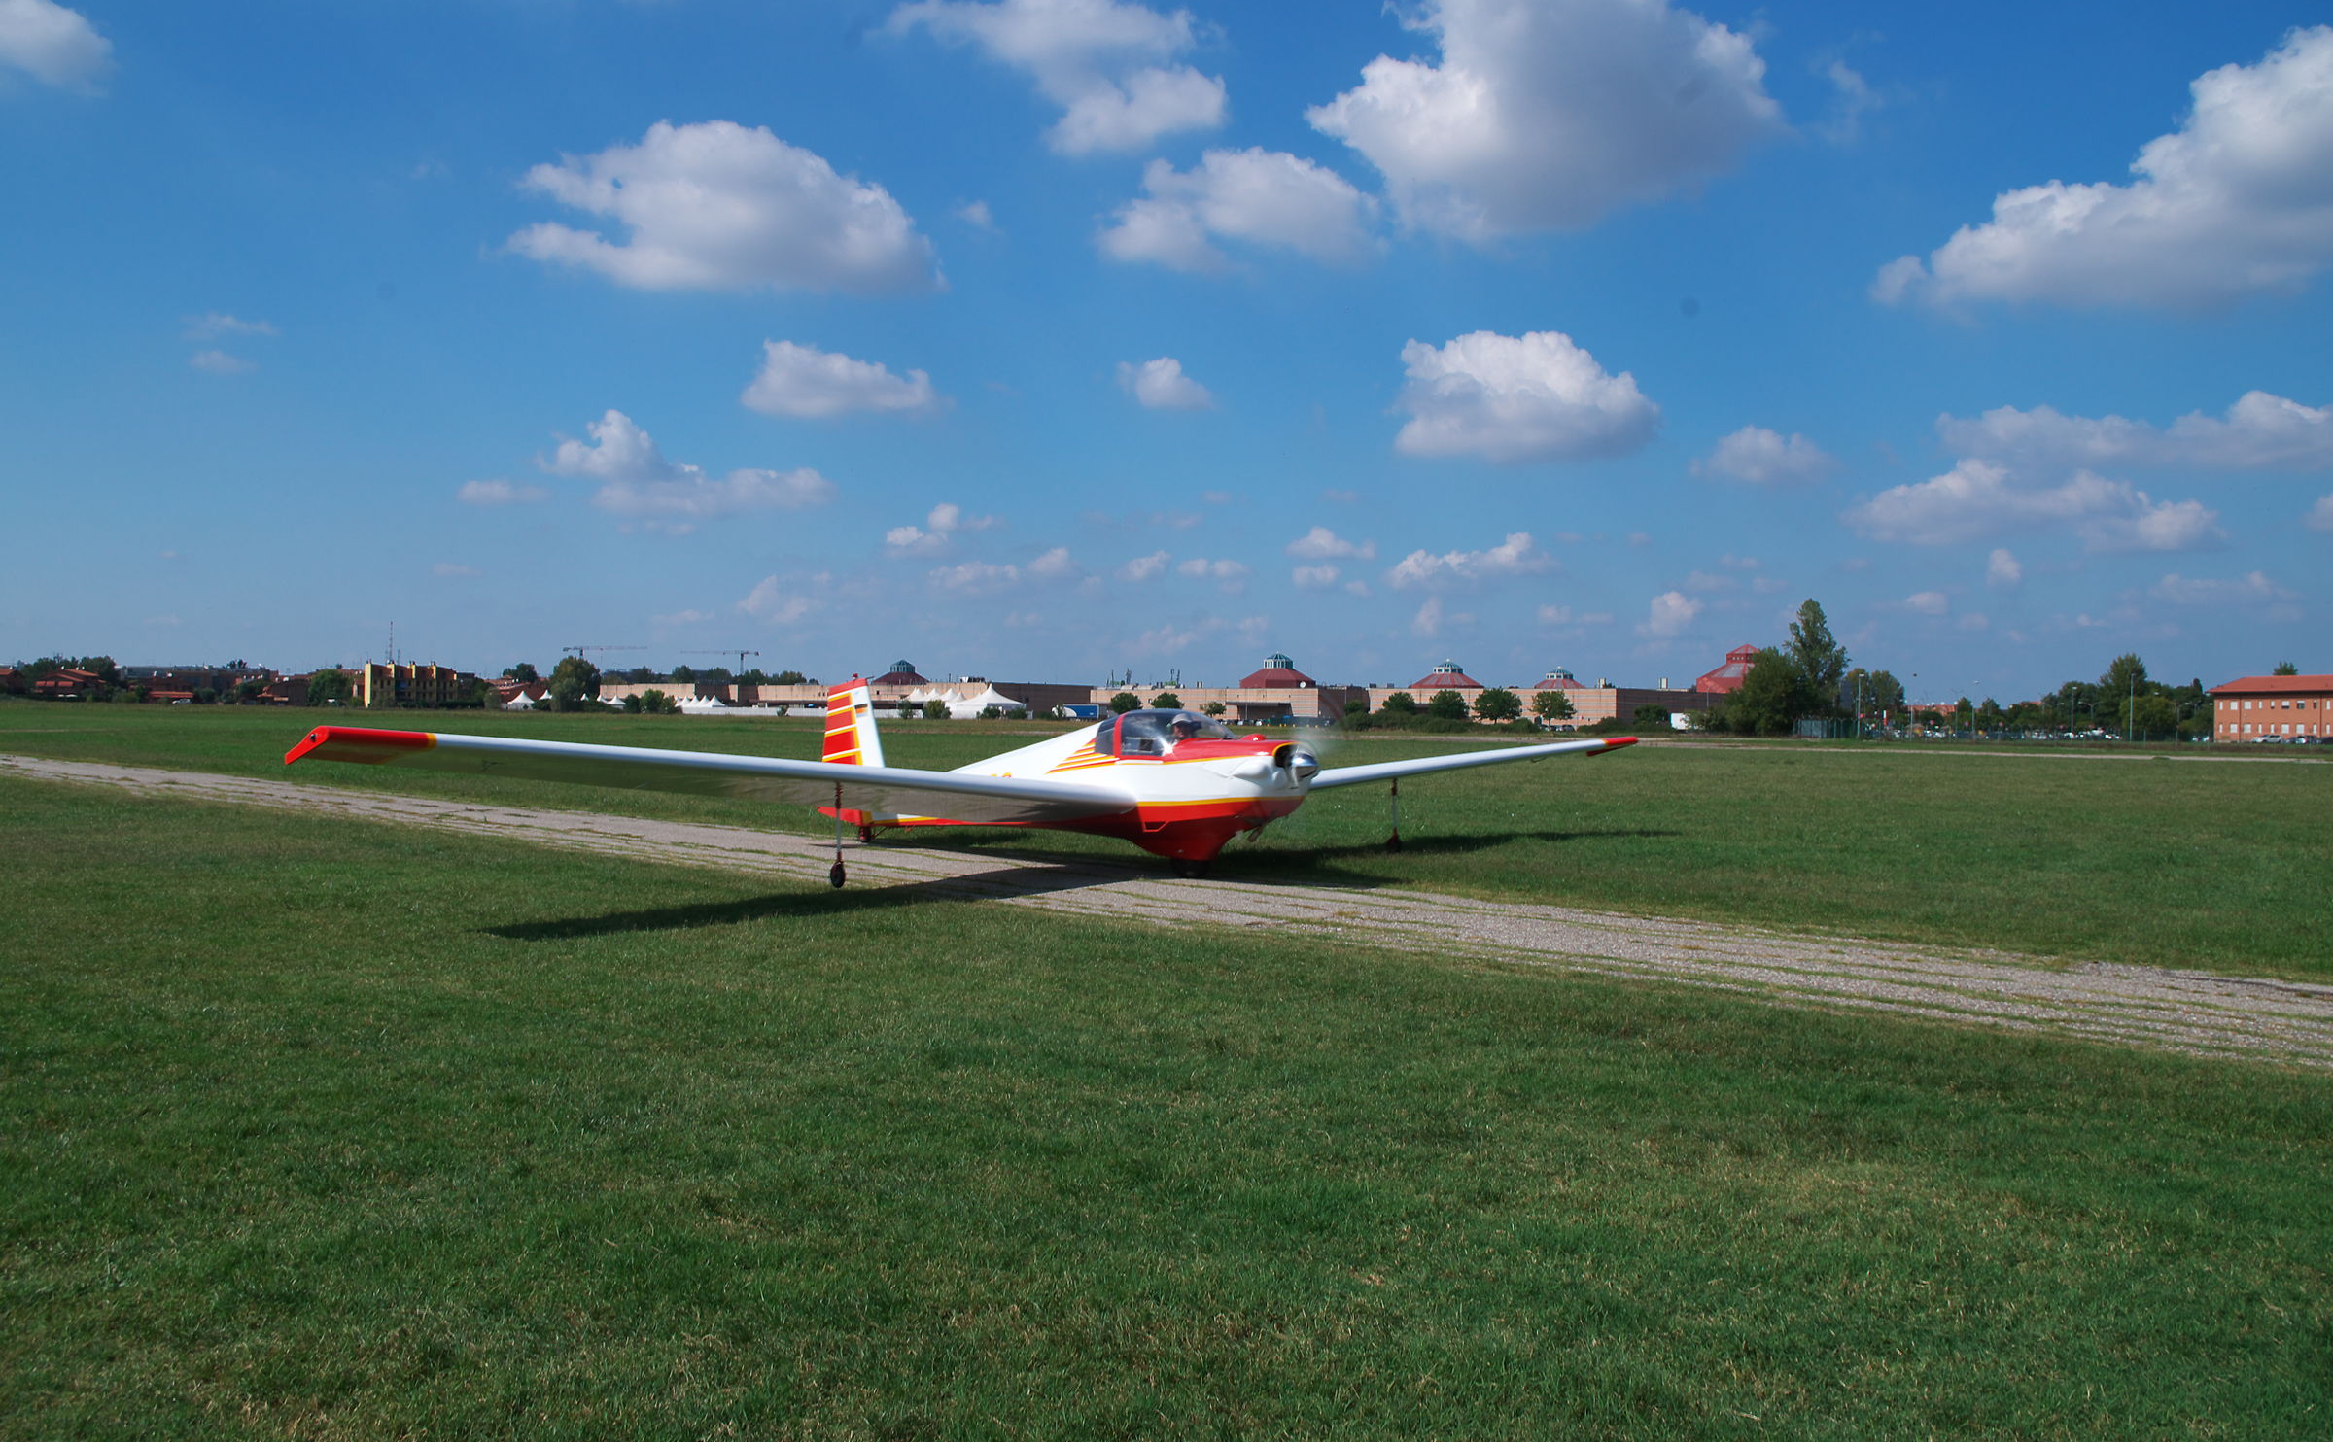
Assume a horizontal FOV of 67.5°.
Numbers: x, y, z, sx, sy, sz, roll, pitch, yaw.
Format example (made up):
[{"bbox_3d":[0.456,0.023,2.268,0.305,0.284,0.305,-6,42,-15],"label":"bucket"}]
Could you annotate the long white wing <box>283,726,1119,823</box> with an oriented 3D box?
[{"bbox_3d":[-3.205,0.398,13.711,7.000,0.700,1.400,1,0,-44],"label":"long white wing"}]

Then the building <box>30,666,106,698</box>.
[{"bbox_3d":[-298.672,-9.903,475.000,16.000,9.200,12.500,1,0,-18],"label":"building"}]

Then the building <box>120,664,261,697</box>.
[{"bbox_3d":[-301.785,-11.577,540.000,38.000,12.000,15.000,1,0,-14],"label":"building"}]

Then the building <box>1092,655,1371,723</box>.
[{"bbox_3d":[20.461,-8.937,511.420,36.000,18.000,90.000,1,0,-41],"label":"building"}]

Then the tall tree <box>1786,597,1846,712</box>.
[{"bbox_3d":[86.316,-7.054,232.000,7.800,18.300,7.800,1,0,0],"label":"tall tree"}]

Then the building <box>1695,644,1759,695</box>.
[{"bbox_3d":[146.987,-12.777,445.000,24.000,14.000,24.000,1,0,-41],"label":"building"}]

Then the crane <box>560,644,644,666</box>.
[{"bbox_3d":[-273.664,-21.648,850.000,41.000,31.000,3.000,1,0,18],"label":"crane"}]

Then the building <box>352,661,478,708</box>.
[{"bbox_3d":[-170.458,-8.325,395.000,25.000,11.000,12.000,1,0,-30],"label":"building"}]

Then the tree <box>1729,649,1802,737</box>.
[{"bbox_3d":[76.108,-3.596,222.000,9.500,11.200,9.500,1,0,0],"label":"tree"}]

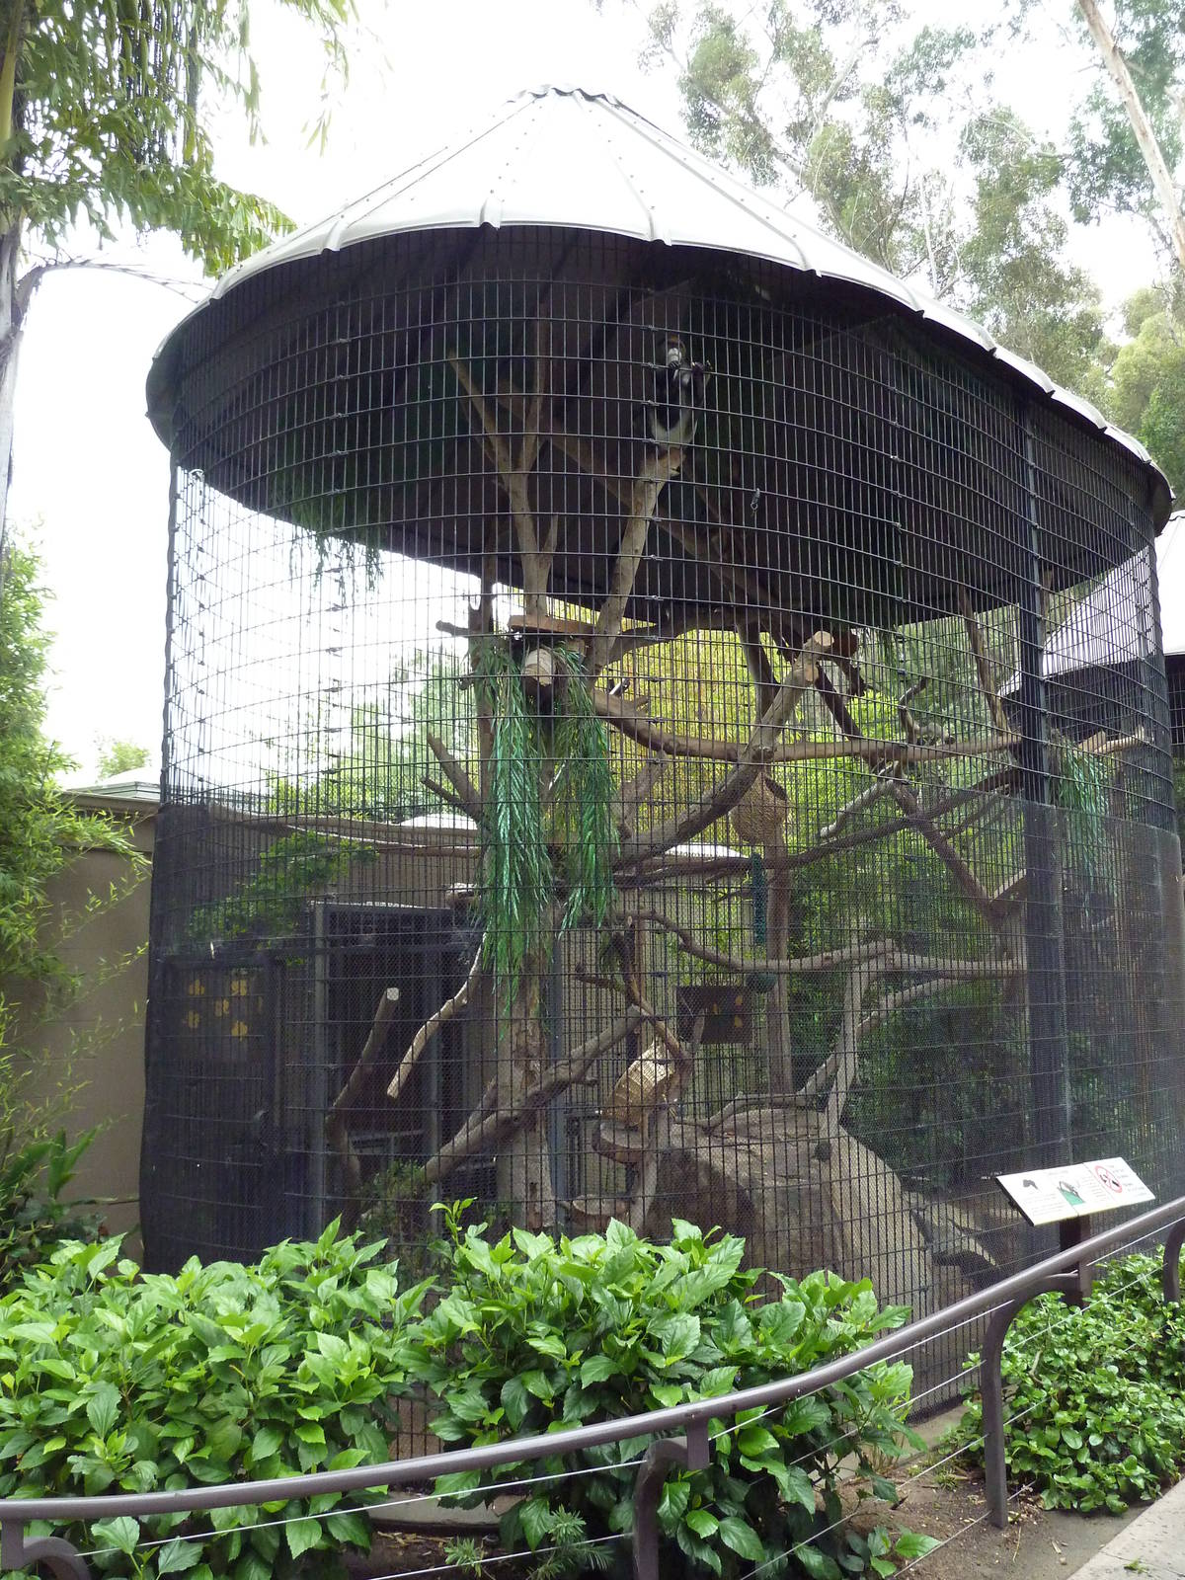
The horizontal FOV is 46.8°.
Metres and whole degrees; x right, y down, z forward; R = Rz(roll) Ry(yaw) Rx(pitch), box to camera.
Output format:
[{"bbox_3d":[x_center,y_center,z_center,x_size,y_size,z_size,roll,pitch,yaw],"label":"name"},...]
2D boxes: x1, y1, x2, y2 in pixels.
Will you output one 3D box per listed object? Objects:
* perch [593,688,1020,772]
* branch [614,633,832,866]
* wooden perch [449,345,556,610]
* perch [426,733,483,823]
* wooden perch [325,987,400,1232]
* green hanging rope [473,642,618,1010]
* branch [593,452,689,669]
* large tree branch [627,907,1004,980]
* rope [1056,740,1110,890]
[{"bbox_3d":[1.210,-0.323,7.202,2.670,0.448,0.250,3,-8,-23],"label":"perch"},{"bbox_3d":[0.610,-0.145,6.372,1.379,0.280,0.220,-47,-5,12],"label":"branch"},{"bbox_3d":[-0.442,-1.550,6.758,0.524,1.362,0.320,0,-7,0],"label":"wooden perch"},{"bbox_3d":[-0.683,-0.065,6.766,0.287,0.456,0.200,0,-7,0],"label":"perch"},{"bbox_3d":[-1.165,1.668,6.943,0.382,1.314,0.280,0,-7,0],"label":"wooden perch"},{"bbox_3d":[-0.219,0.155,6.384,0.673,1.724,0.500,0,-7,0],"label":"green hanging rope"},{"bbox_3d":[0.212,-1.105,6.599,0.180,1.135,0.170,16,-2,2],"label":"branch"},{"bbox_3d":[1.229,0.791,7.056,2.248,0.392,0.220,2,-8,-16],"label":"large tree branch"},{"bbox_3d":[2.811,0.138,7.846,0.311,0.861,0.300,0,-7,0],"label":"rope"}]

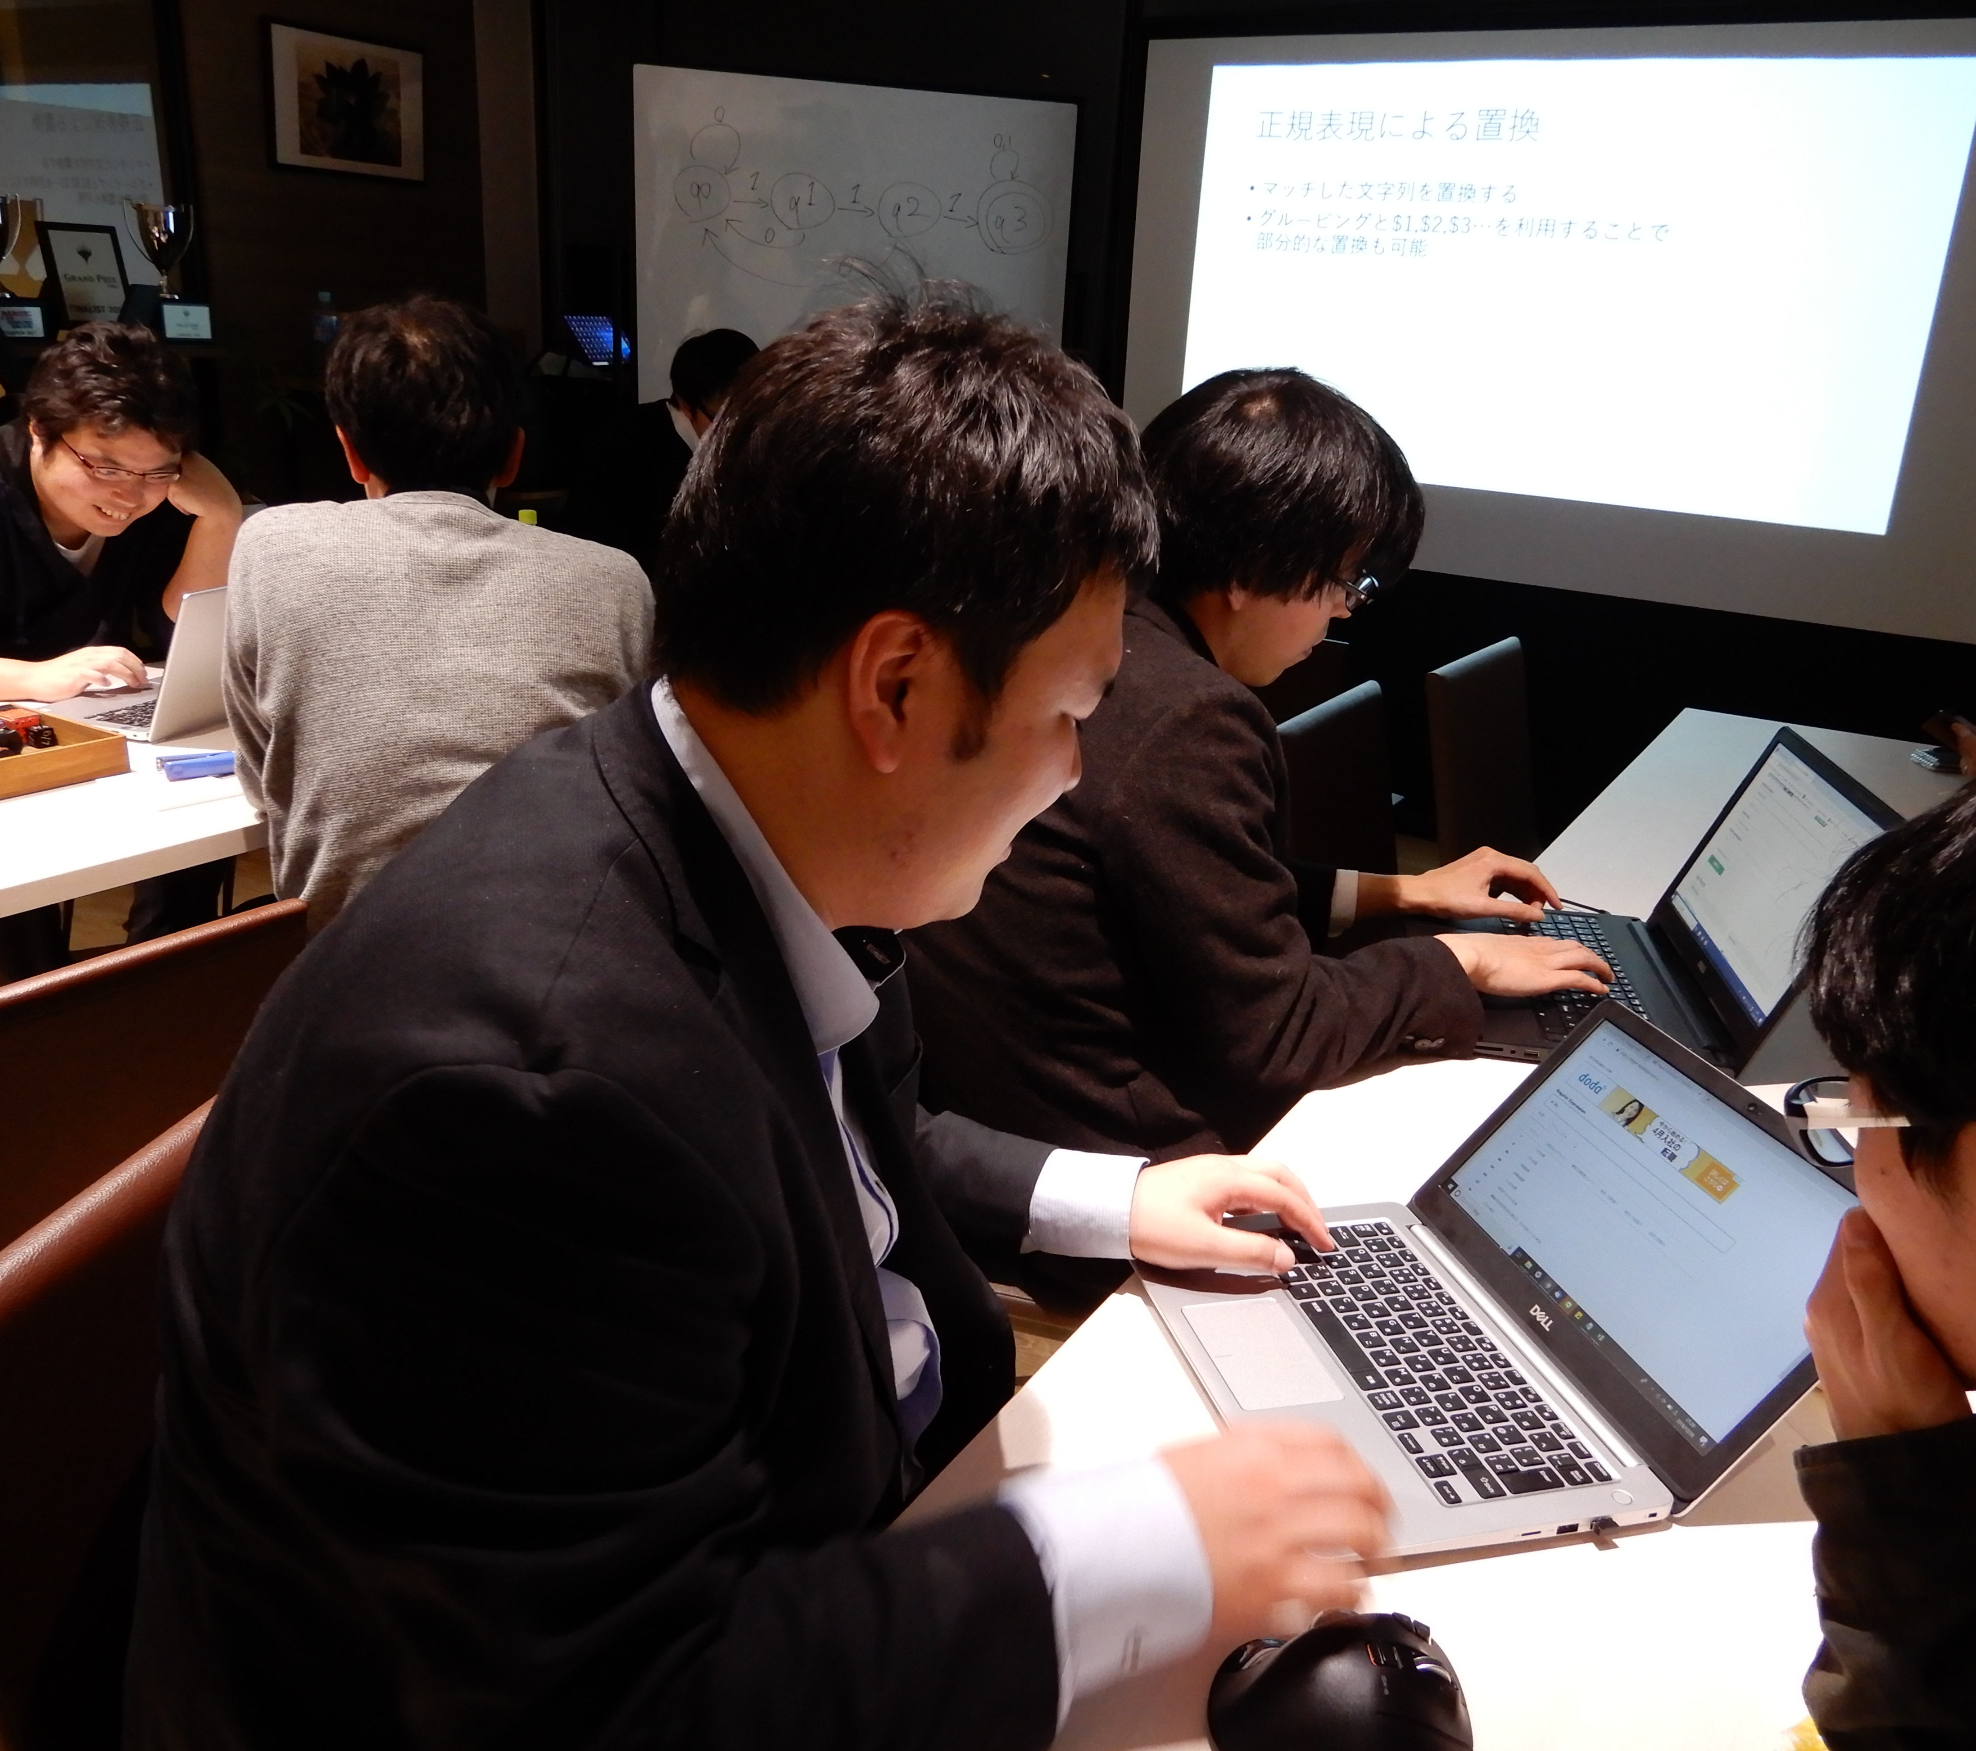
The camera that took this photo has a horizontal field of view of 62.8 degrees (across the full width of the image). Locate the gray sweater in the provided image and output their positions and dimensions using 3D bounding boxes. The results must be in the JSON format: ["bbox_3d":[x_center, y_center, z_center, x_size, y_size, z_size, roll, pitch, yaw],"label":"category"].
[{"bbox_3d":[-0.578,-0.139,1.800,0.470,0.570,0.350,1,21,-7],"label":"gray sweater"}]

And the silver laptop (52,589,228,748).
[{"bbox_3d":[-1.050,-0.331,2.216,0.325,0.220,0.325,14,23,26],"label":"silver laptop"}]

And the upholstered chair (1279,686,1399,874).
[{"bbox_3d":[0.658,0.192,2.304,0.540,0.805,0.430,15,24,29],"label":"upholstered chair"}]

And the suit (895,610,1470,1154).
[{"bbox_3d":[0.221,0.074,1.507,0.480,0.660,0.540,10,22,17],"label":"suit"}]

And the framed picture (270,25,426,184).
[{"bbox_3d":[-1.785,-2.148,4.501,0.025,0.367,0.515,15,24,28],"label":"framed picture"}]

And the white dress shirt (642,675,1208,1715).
[{"bbox_3d":[-0.110,0.243,0.880,0.430,0.670,0.510,6,21,7],"label":"white dress shirt"}]

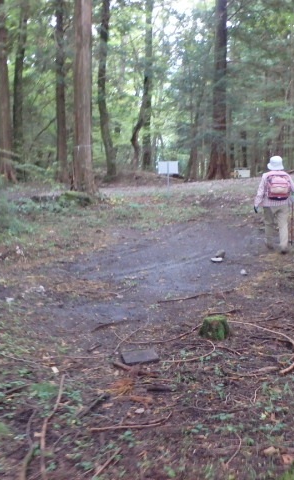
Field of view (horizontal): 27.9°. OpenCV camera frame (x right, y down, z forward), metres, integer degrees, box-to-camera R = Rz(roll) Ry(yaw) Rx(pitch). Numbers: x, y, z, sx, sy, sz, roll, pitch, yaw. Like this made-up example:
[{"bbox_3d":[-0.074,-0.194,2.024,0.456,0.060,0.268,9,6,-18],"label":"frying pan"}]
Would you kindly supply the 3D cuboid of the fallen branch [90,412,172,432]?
[{"bbox_3d":[-0.081,0.986,3.272,0.493,0.040,0.148,-2,6,-11],"label":"fallen branch"}]

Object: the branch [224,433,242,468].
[{"bbox_3d":[0.445,1.034,2.962,0.046,0.025,0.354,1,6,16],"label":"branch"}]

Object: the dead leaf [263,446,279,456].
[{"bbox_3d":[0.617,1.039,2.932,0.080,0.025,0.060,0,6,0],"label":"dead leaf"}]

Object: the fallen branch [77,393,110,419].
[{"bbox_3d":[-0.319,0.976,3.541,0.035,0.030,0.378,4,8,25],"label":"fallen branch"}]

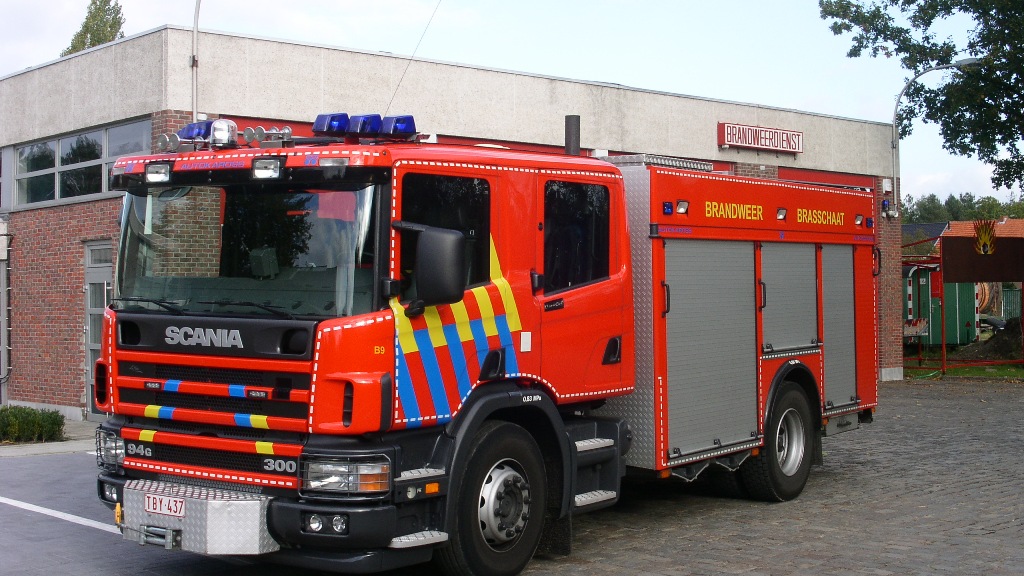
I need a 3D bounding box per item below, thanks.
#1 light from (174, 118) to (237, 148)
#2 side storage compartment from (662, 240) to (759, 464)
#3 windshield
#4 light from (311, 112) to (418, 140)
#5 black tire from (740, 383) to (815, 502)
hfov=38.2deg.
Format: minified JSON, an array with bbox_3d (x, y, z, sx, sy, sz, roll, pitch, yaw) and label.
[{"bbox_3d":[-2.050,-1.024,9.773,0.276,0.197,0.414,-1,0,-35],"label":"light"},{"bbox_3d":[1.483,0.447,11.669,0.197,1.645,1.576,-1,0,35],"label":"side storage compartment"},{"bbox_3d":[-1.762,-0.215,9.056,2.187,0.798,0.276,-1,-8,35],"label":"windshield"},{"bbox_3d":[-0.904,-0.992,9.017,0.610,0.145,0.230,0,1,-14],"label":"light"},{"bbox_3d":[2.321,1.348,12.972,0.305,1.034,1.034,-1,0,35],"label":"black tire"}]

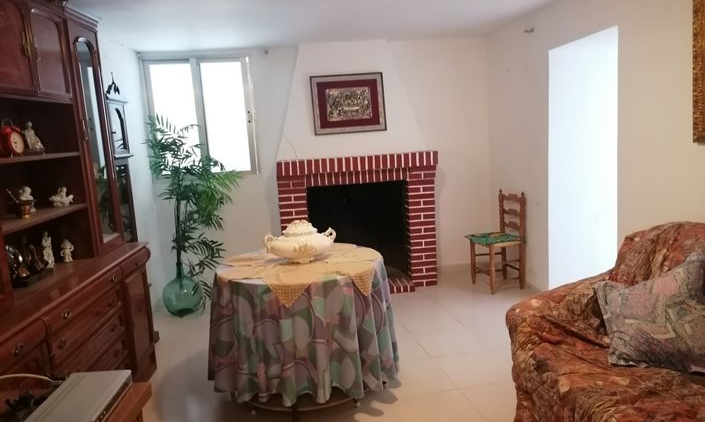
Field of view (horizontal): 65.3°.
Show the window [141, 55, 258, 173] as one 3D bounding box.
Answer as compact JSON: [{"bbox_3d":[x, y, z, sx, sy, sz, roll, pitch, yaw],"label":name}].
[{"bbox_3d":[-1.352,-0.845,4.887,0.950,1.020,0.090,-5,7,-9],"label":"window"}]

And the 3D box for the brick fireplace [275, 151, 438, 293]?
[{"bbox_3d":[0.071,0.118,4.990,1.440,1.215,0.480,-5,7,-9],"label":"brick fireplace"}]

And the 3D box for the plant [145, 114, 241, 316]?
[{"bbox_3d":[-1.303,0.028,4.617,0.760,1.650,0.660,-5,7,-9],"label":"plant"}]

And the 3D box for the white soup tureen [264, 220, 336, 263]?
[{"bbox_3d":[-0.291,0.157,2.959,0.375,0.218,0.260,-5,7,-14],"label":"white soup tureen"}]

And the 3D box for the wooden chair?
[{"bbox_3d":[1.270,0.252,4.817,0.410,0.850,0.410,-5,7,-14],"label":"wooden chair"}]

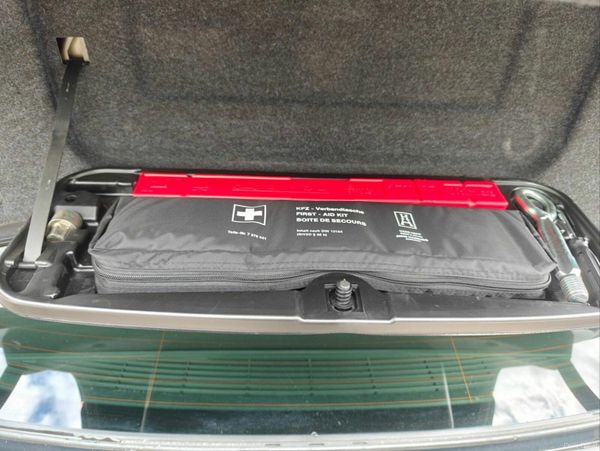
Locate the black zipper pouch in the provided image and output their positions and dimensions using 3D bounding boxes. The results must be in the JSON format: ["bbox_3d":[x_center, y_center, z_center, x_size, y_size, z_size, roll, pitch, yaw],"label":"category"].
[{"bbox_3d":[0.029,0.024,0.452,0.450,0.058,0.100,2,37,-3],"label":"black zipper pouch"}]

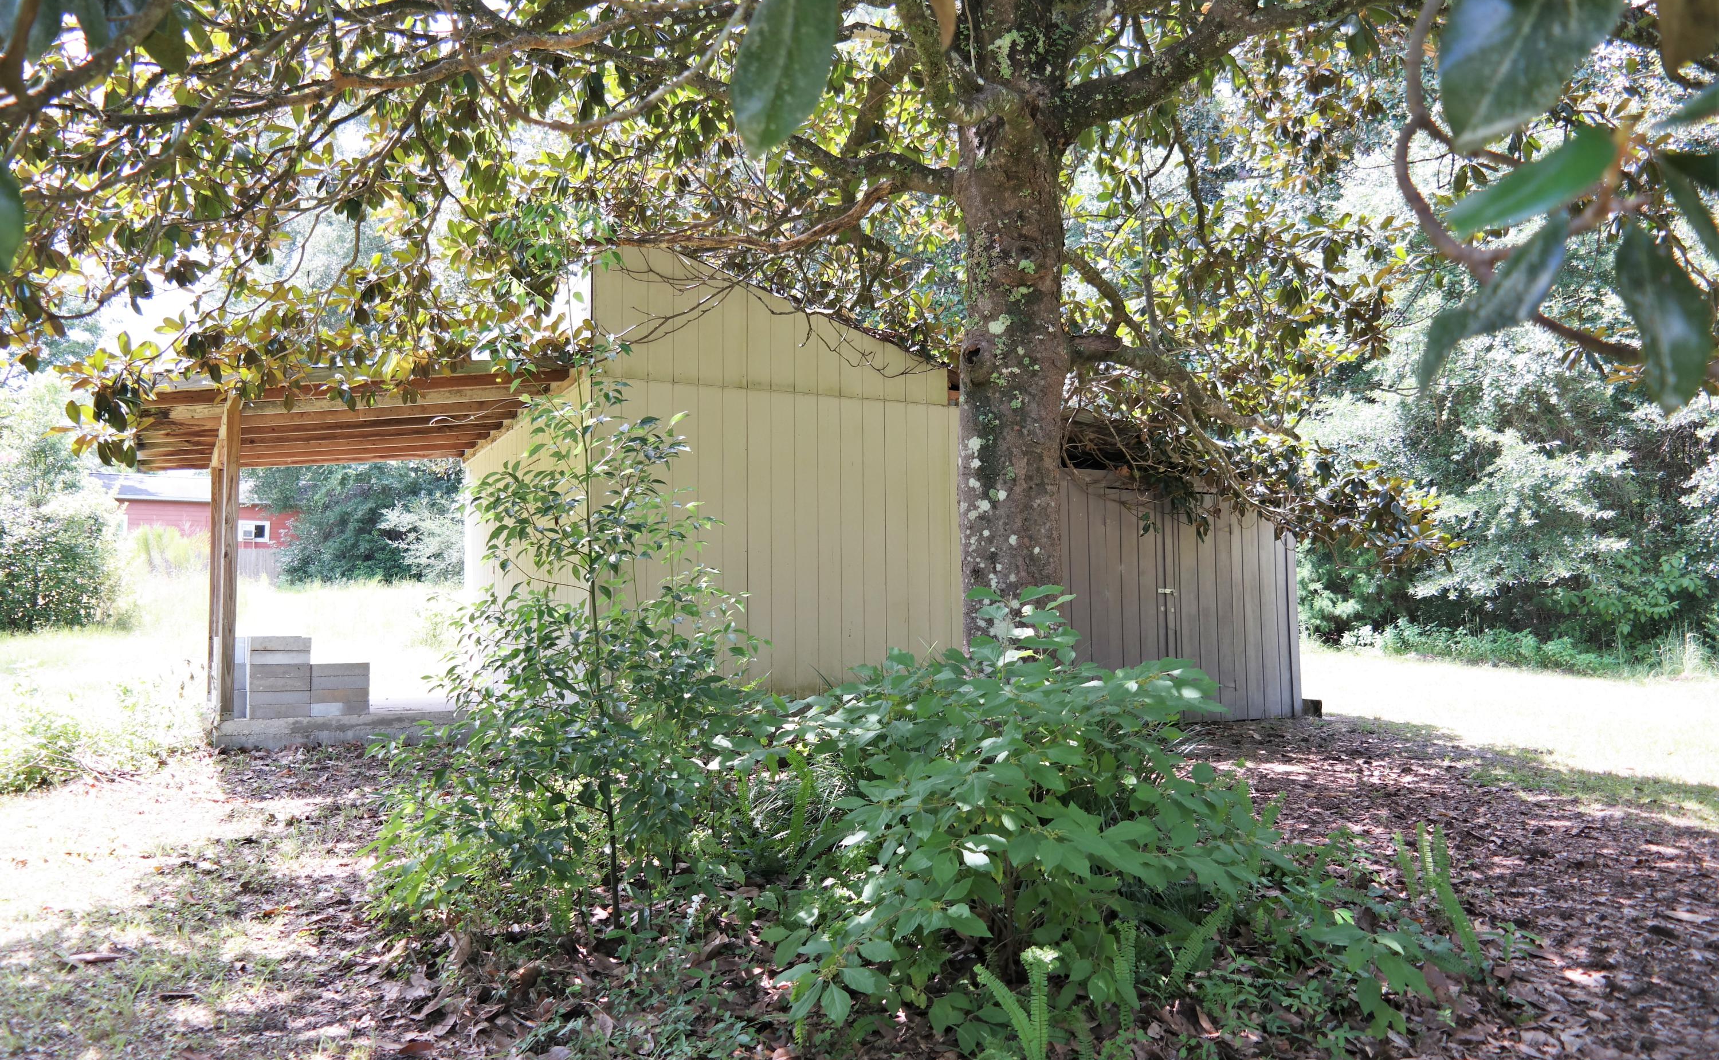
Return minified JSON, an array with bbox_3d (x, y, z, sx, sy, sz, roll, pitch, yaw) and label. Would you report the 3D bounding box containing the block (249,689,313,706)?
[{"bbox_3d":[-4.099,1.190,9.127,0.393,0.095,0.194,2,-5,-25],"label":"block"}]

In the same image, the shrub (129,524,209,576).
[{"bbox_3d":[-16.064,0.469,30.000,1.750,1.200,1.400,2,-6,-28],"label":"shrub"}]

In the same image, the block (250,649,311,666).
[{"bbox_3d":[-4.106,0.907,9.149,0.393,0.095,0.194,2,-5,-25],"label":"block"}]

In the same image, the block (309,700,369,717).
[{"bbox_3d":[-3.744,1.288,9.284,0.393,0.095,0.194,2,-5,-25],"label":"block"}]

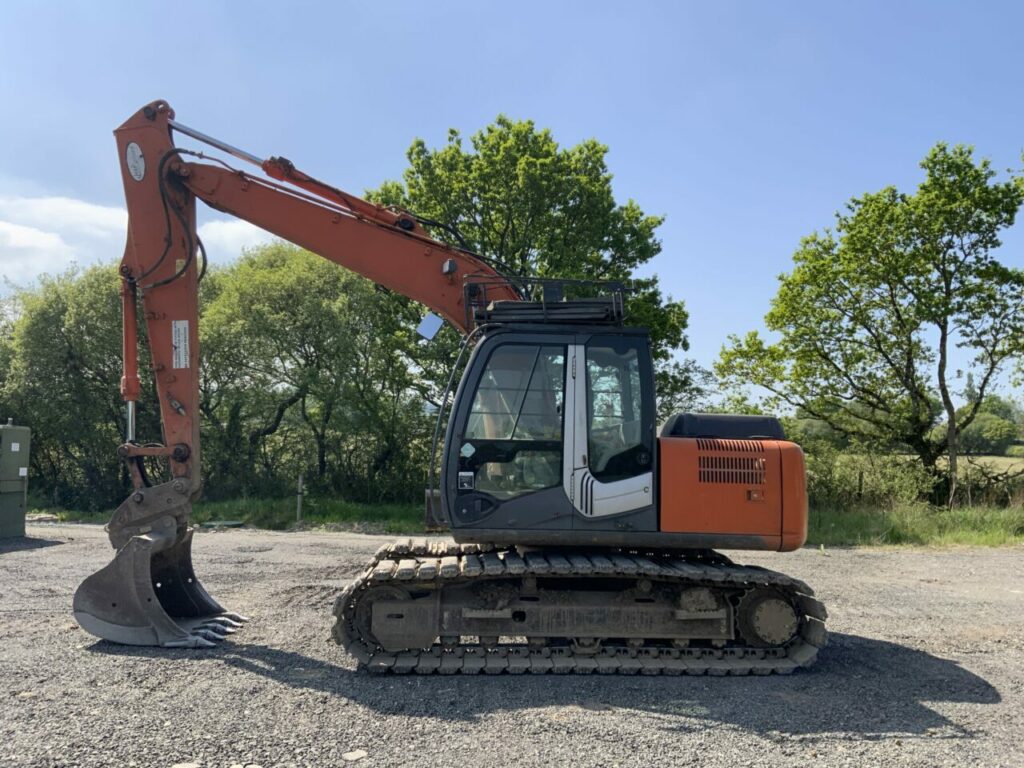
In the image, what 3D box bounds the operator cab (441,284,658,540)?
[{"bbox_3d":[0.281,0.244,7.372,1.756,2.061,1.030,1,-4,-3],"label":"operator cab"}]

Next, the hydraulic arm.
[{"bbox_3d":[-1.583,-0.168,8.045,4.315,4.995,1.150,1,-4,-3],"label":"hydraulic arm"}]

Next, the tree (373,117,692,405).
[{"bbox_3d":[0.597,-1.963,23.972,9.300,11.013,8.800,1,-4,1],"label":"tree"}]

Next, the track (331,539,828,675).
[{"bbox_3d":[0.488,1.943,8.002,3.889,0.820,2.580,1,-4,-3],"label":"track"}]

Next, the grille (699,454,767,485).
[{"bbox_3d":[1.783,0.689,6.917,0.550,0.235,0.030,1,-4,-3],"label":"grille"}]

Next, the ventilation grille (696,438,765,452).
[{"bbox_3d":[1.779,0.499,6.957,0.540,0.110,0.050,1,-4,-3],"label":"ventilation grille"}]

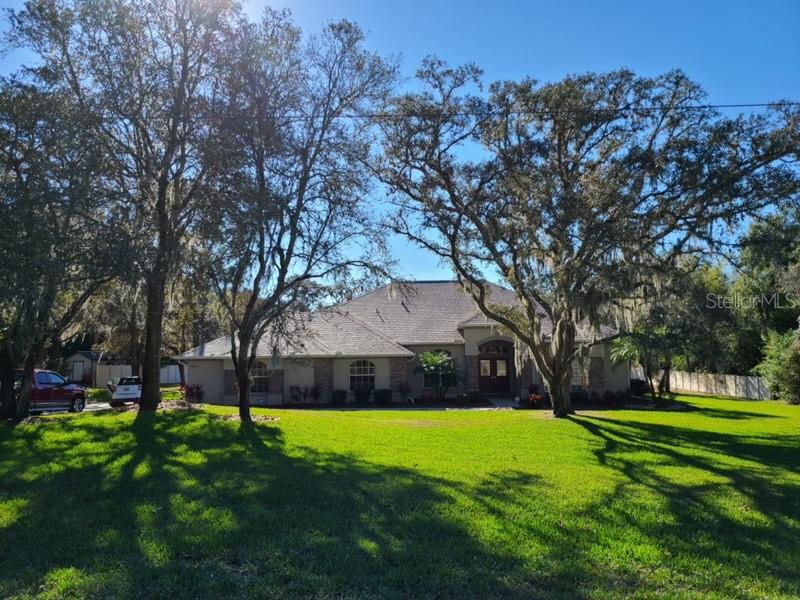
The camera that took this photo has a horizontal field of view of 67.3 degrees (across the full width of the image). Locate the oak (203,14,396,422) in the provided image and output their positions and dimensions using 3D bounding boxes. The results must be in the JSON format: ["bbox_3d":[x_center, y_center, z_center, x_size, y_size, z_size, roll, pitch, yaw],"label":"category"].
[{"bbox_3d":[-3.750,-3.204,21.910,7.200,15.100,7.000,0,-8,0],"label":"oak"}]

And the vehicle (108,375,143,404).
[{"bbox_3d":[-17.200,6.018,39.956,1.920,1.750,4.750,1,-8,-4],"label":"vehicle"}]

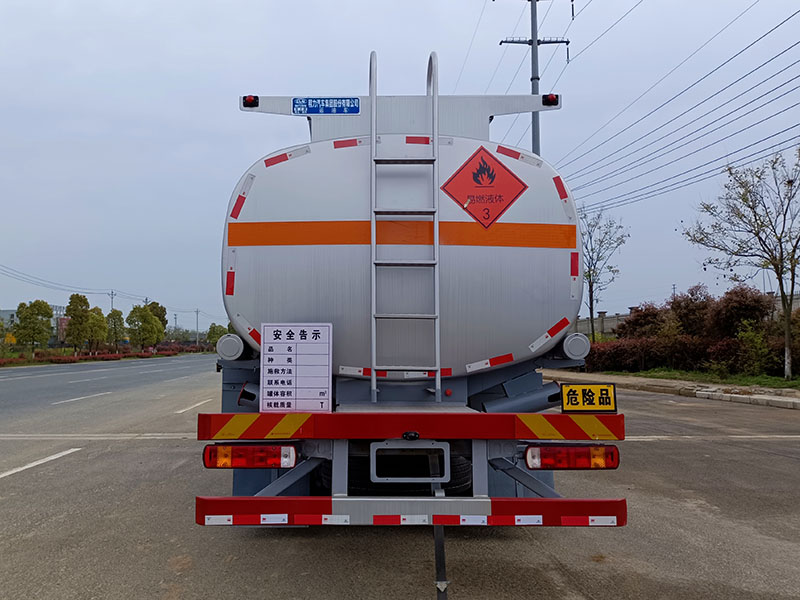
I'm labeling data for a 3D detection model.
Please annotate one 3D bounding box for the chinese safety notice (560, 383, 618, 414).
[{"bbox_3d":[1.051,0.548,3.221,0.307,0.167,0.020,0,-4,0],"label":"chinese safety notice"}]

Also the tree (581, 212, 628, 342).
[{"bbox_3d":[10.274,-0.655,30.106,3.800,8.008,3.800,0,-4,0],"label":"tree"}]

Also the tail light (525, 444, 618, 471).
[{"bbox_3d":[0.953,0.873,3.240,0.516,0.133,0.100,0,-4,0],"label":"tail light"}]

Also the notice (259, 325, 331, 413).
[{"bbox_3d":[-0.576,0.380,3.232,0.407,0.497,0.020,0,-4,0],"label":"notice"}]

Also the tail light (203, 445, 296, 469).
[{"bbox_3d":[-0.829,0.871,3.240,0.520,0.132,0.100,0,-4,0],"label":"tail light"}]

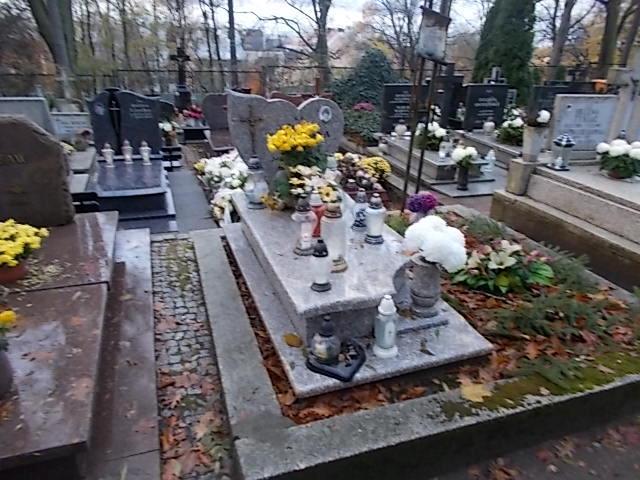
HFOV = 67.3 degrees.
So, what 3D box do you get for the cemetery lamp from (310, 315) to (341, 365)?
[{"bbox_3d":[0.025,0.441,2.168,0.134,0.223,0.134,1,23,0],"label":"cemetery lamp"}]

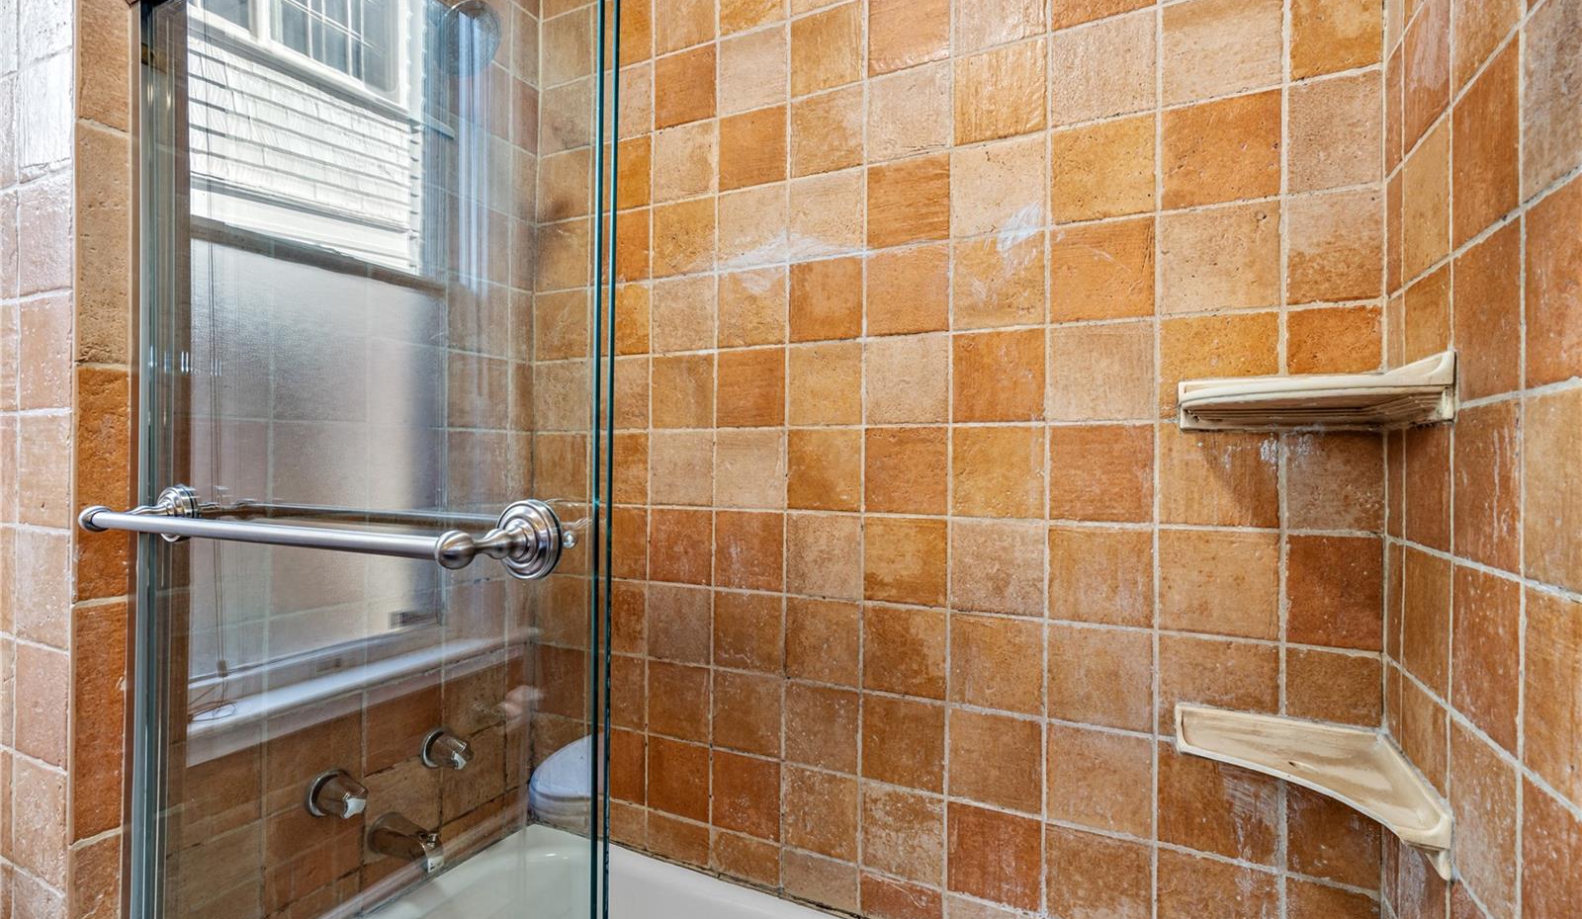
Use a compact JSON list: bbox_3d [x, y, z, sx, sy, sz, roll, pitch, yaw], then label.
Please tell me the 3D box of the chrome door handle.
[{"bbox_3d":[-0.512,0.069,0.708,0.679,0.071,0.113,0,0,26],"label":"chrome door handle"}]

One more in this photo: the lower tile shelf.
[{"bbox_3d":[0.612,0.387,0.862,0.237,0.079,0.228,0,0,26],"label":"lower tile shelf"}]

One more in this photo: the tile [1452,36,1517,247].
[{"bbox_3d":[0.647,-0.285,0.647,0.012,0.144,0.138,0,0,26],"label":"tile"}]

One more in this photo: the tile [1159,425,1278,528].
[{"bbox_3d":[0.608,0.022,1.001,0.147,0.147,0.010,0,0,26],"label":"tile"}]

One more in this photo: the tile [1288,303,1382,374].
[{"bbox_3d":[0.725,-0.130,0.939,0.100,0.144,0.012,0,0,26],"label":"tile"}]

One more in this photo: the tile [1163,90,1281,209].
[{"bbox_3d":[0.610,-0.435,0.998,0.144,0.143,0.012,0,0,26],"label":"tile"}]

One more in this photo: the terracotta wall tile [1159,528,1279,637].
[{"bbox_3d":[0.605,0.177,0.996,0.144,0.146,0.012,0,0,26],"label":"terracotta wall tile"}]

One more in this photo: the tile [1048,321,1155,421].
[{"bbox_3d":[0.470,-0.132,1.065,0.144,0.144,0.012,0,0,26],"label":"tile"}]

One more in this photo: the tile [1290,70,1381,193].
[{"bbox_3d":[0.725,-0.434,0.939,0.098,0.144,0.012,0,-1,26],"label":"tile"}]

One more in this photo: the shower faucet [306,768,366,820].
[{"bbox_3d":[-0.735,0.553,1.151,0.072,0.070,0.070,0,0,26],"label":"shower faucet"}]

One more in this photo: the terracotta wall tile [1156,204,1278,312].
[{"bbox_3d":[0.614,-0.287,1.012,0.148,0.145,0.012,0,-1,26],"label":"terracotta wall tile"}]

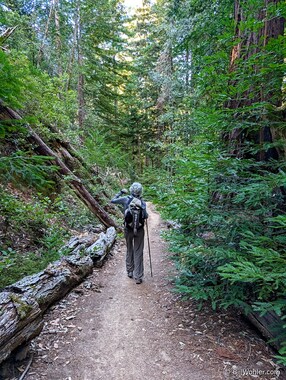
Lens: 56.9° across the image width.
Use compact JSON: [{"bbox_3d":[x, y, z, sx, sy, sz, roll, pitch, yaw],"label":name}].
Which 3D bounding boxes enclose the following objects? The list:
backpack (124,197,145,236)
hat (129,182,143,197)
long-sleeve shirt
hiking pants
[{"bbox_3d":[-0.123,0.411,4.120,0.310,0.560,0.240,0,1,2],"label":"backpack"},{"bbox_3d":[-0.103,-0.003,4.300,0.225,0.235,0.235,0,1,2],"label":"hat"},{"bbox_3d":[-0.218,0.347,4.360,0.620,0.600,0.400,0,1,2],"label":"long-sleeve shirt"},{"bbox_3d":[-0.133,1.009,4.330,0.330,0.940,0.360,0,1,2],"label":"hiking pants"}]

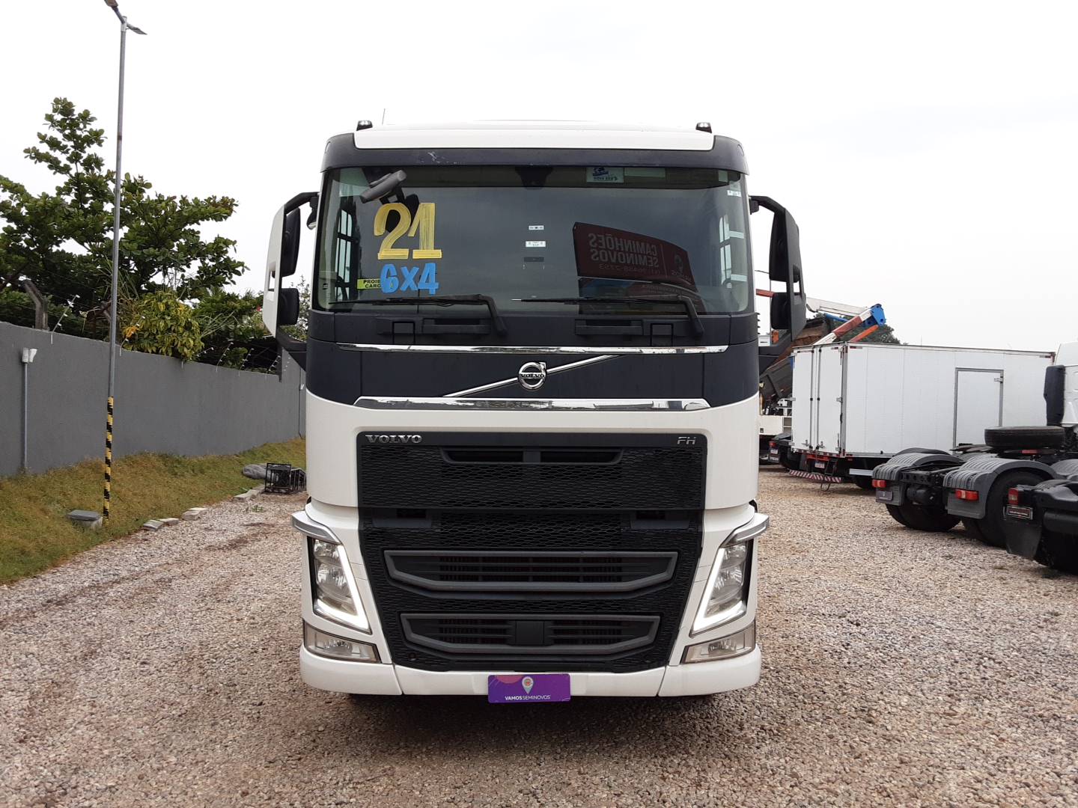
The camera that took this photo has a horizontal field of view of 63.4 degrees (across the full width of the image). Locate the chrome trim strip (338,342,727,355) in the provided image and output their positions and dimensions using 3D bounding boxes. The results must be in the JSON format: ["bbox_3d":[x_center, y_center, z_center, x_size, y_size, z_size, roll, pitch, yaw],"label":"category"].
[{"bbox_3d":[-0.026,-0.282,4.495,2.030,0.062,0.210,0,-1,0],"label":"chrome trim strip"}]

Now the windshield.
[{"bbox_3d":[-0.010,-0.890,4.700,2.370,0.930,0.400,0,-12,0],"label":"windshield"}]

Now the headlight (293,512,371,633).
[{"bbox_3d":[-1.058,0.858,4.544,0.520,0.590,0.220,0,-1,20],"label":"headlight"}]

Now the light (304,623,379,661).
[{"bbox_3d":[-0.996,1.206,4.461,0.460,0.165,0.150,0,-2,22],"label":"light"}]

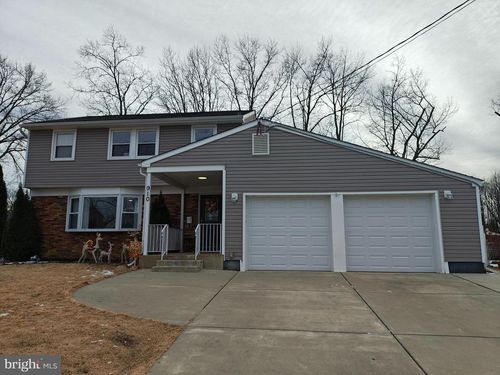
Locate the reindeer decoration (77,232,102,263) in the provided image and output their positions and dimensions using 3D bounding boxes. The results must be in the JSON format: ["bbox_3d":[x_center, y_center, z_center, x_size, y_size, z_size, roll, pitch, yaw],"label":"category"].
[{"bbox_3d":[-5.782,2.181,13.066,0.858,1.113,0.320,-1,-9,6],"label":"reindeer decoration"}]

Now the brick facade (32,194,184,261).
[{"bbox_3d":[-5.691,1.616,14.372,6.338,2.648,0.300,-1,-9,6],"label":"brick facade"}]

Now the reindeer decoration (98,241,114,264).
[{"bbox_3d":[-5.110,2.327,12.861,0.462,0.799,0.240,-1,-9,6],"label":"reindeer decoration"}]

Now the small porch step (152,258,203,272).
[{"bbox_3d":[-1.933,2.146,9.905,1.250,0.295,0.670,-1,-9,6],"label":"small porch step"}]

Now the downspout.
[{"bbox_3d":[6.120,0.991,9.540,0.110,2.169,0.100,-1,-9,6],"label":"downspout"}]

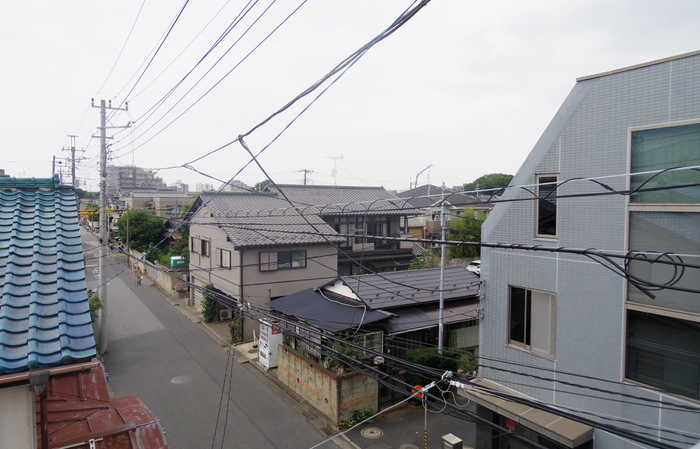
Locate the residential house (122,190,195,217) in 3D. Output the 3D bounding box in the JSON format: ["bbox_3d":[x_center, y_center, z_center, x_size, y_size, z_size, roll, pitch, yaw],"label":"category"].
[{"bbox_3d":[-28.775,-0.519,69.673,9.500,8.800,9.500,-1,3,-32],"label":"residential house"}]

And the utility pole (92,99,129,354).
[{"bbox_3d":[-11.287,0.119,21.878,1.450,11.850,0.500,-1,3,-32],"label":"utility pole"}]

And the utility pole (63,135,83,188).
[{"bbox_3d":[-24.907,-1.497,41.935,1.700,13.200,0.600,-1,3,-32],"label":"utility pole"}]

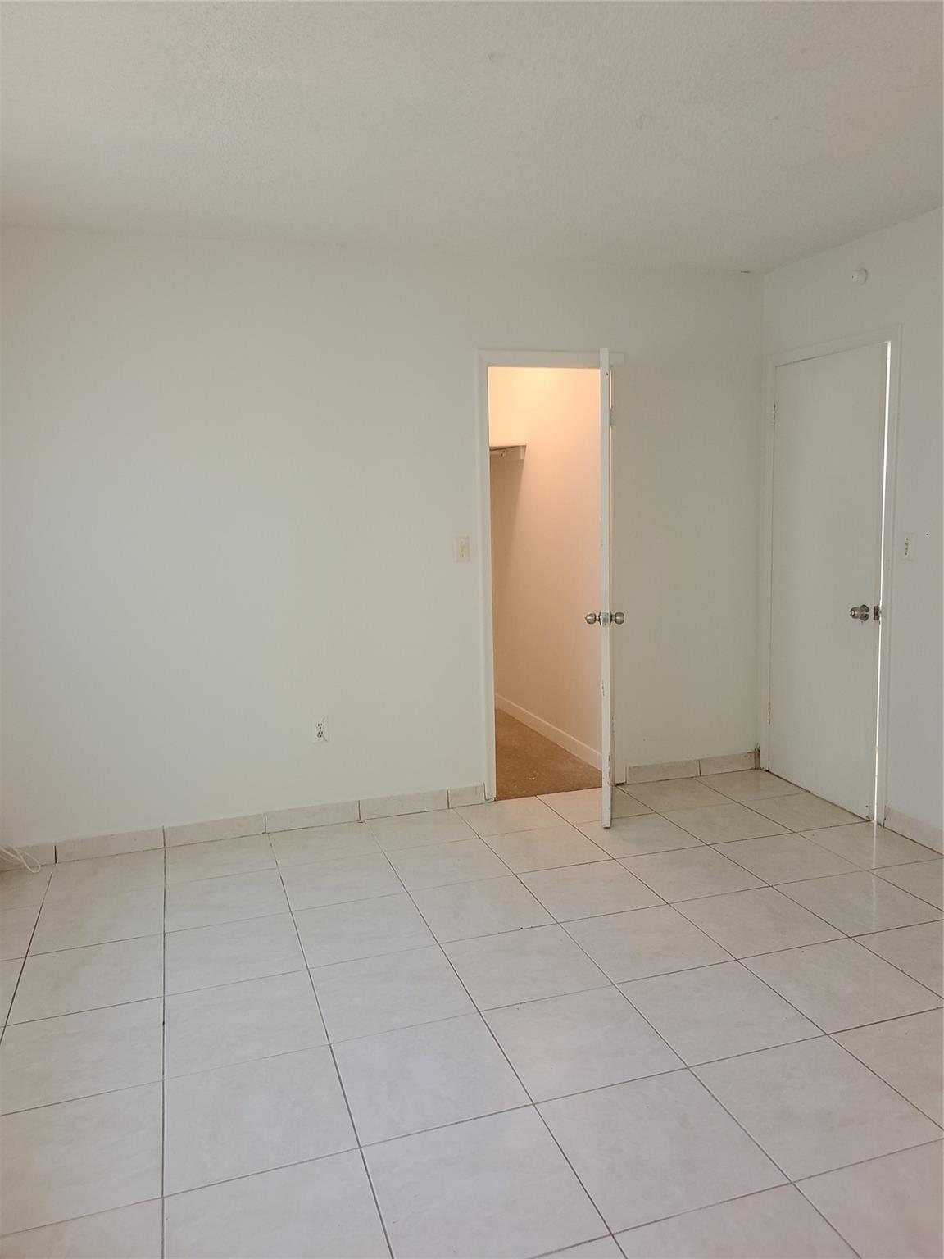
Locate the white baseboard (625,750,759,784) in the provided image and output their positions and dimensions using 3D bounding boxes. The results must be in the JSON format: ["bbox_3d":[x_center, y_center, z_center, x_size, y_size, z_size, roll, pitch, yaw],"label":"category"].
[{"bbox_3d":[1.134,0.707,4.815,0.750,0.086,0.020,-4,9,-16],"label":"white baseboard"}]

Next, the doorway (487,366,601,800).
[{"bbox_3d":[0.371,-0.200,4.501,0.615,2.017,0.120,-4,9,-17],"label":"doorway"}]

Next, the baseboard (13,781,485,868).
[{"bbox_3d":[-0.926,0.864,4.172,2.094,0.088,0.020,-5,9,-18],"label":"baseboard"}]

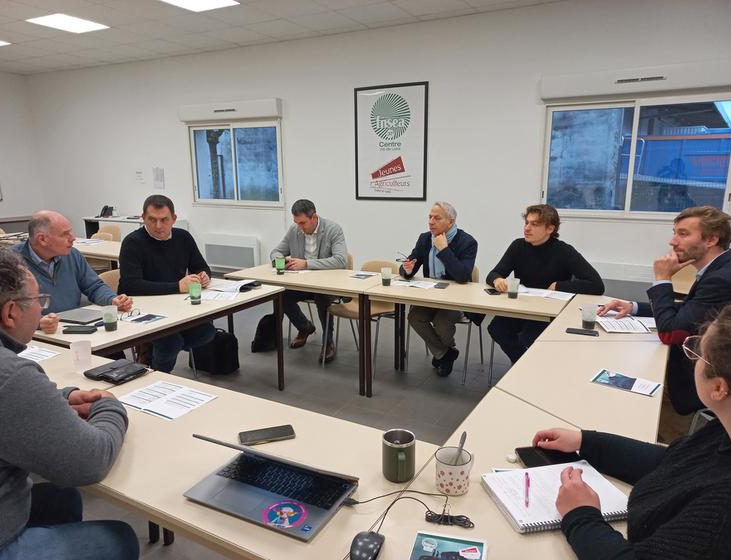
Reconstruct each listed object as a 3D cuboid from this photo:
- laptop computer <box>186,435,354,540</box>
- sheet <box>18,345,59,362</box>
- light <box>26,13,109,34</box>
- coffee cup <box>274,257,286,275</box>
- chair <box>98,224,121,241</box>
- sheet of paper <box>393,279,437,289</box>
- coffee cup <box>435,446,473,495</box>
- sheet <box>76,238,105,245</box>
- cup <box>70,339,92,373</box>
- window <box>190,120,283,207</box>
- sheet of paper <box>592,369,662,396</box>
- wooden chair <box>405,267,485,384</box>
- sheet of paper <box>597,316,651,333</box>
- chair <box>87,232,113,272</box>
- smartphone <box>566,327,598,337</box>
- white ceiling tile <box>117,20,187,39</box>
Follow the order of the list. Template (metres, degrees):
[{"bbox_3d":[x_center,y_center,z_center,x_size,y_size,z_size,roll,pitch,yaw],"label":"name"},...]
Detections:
[{"bbox_3d":[-0.230,0.457,1.313,0.355,0.152,0.238,6,13,27],"label":"laptop computer"},{"bbox_3d":[-1.531,0.332,2.363,0.297,0.004,0.210,5,13,24],"label":"sheet"},{"bbox_3d":[-3.127,-2.716,5.693,0.590,0.030,0.600,5,13,27],"label":"light"},{"bbox_3d":[-0.653,-0.106,4.135,0.076,0.124,0.076,0,12,0],"label":"coffee cup"},{"bbox_3d":[-3.350,-0.245,6.749,0.470,0.800,0.520,6,14,28],"label":"chair"},{"bbox_3d":[0.331,0.024,3.756,0.297,0.003,0.210,5,13,27],"label":"sheet of paper"},{"bbox_3d":[0.226,0.472,1.343,0.112,0.086,0.087,-12,16,-43],"label":"coffee cup"},{"bbox_3d":[-2.982,-0.417,5.826,0.297,0.004,0.210,11,16,42],"label":"sheet"},{"bbox_3d":[-1.157,0.310,2.194,0.077,0.118,0.077,0,12,0],"label":"cup"},{"bbox_3d":[-1.710,-1.514,7.065,1.490,1.060,0.080,6,13,27],"label":"window"},{"bbox_3d":[0.963,0.377,1.990,0.212,0.003,0.150,11,16,44],"label":"sheet of paper"},{"bbox_3d":[0.623,0.290,4.118,0.480,0.800,0.520,6,14,28],"label":"wooden chair"},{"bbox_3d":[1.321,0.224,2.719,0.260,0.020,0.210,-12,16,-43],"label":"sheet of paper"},{"bbox_3d":[-3.160,-0.134,6.383,0.470,0.790,0.500,6,13,27],"label":"chair"},{"bbox_3d":[1.049,0.250,2.602,0.150,0.009,0.075,6,13,30],"label":"smartphone"},{"bbox_3d":[-2.290,-2.751,5.951,0.600,0.020,0.600,6,13,27],"label":"white ceiling tile"}]

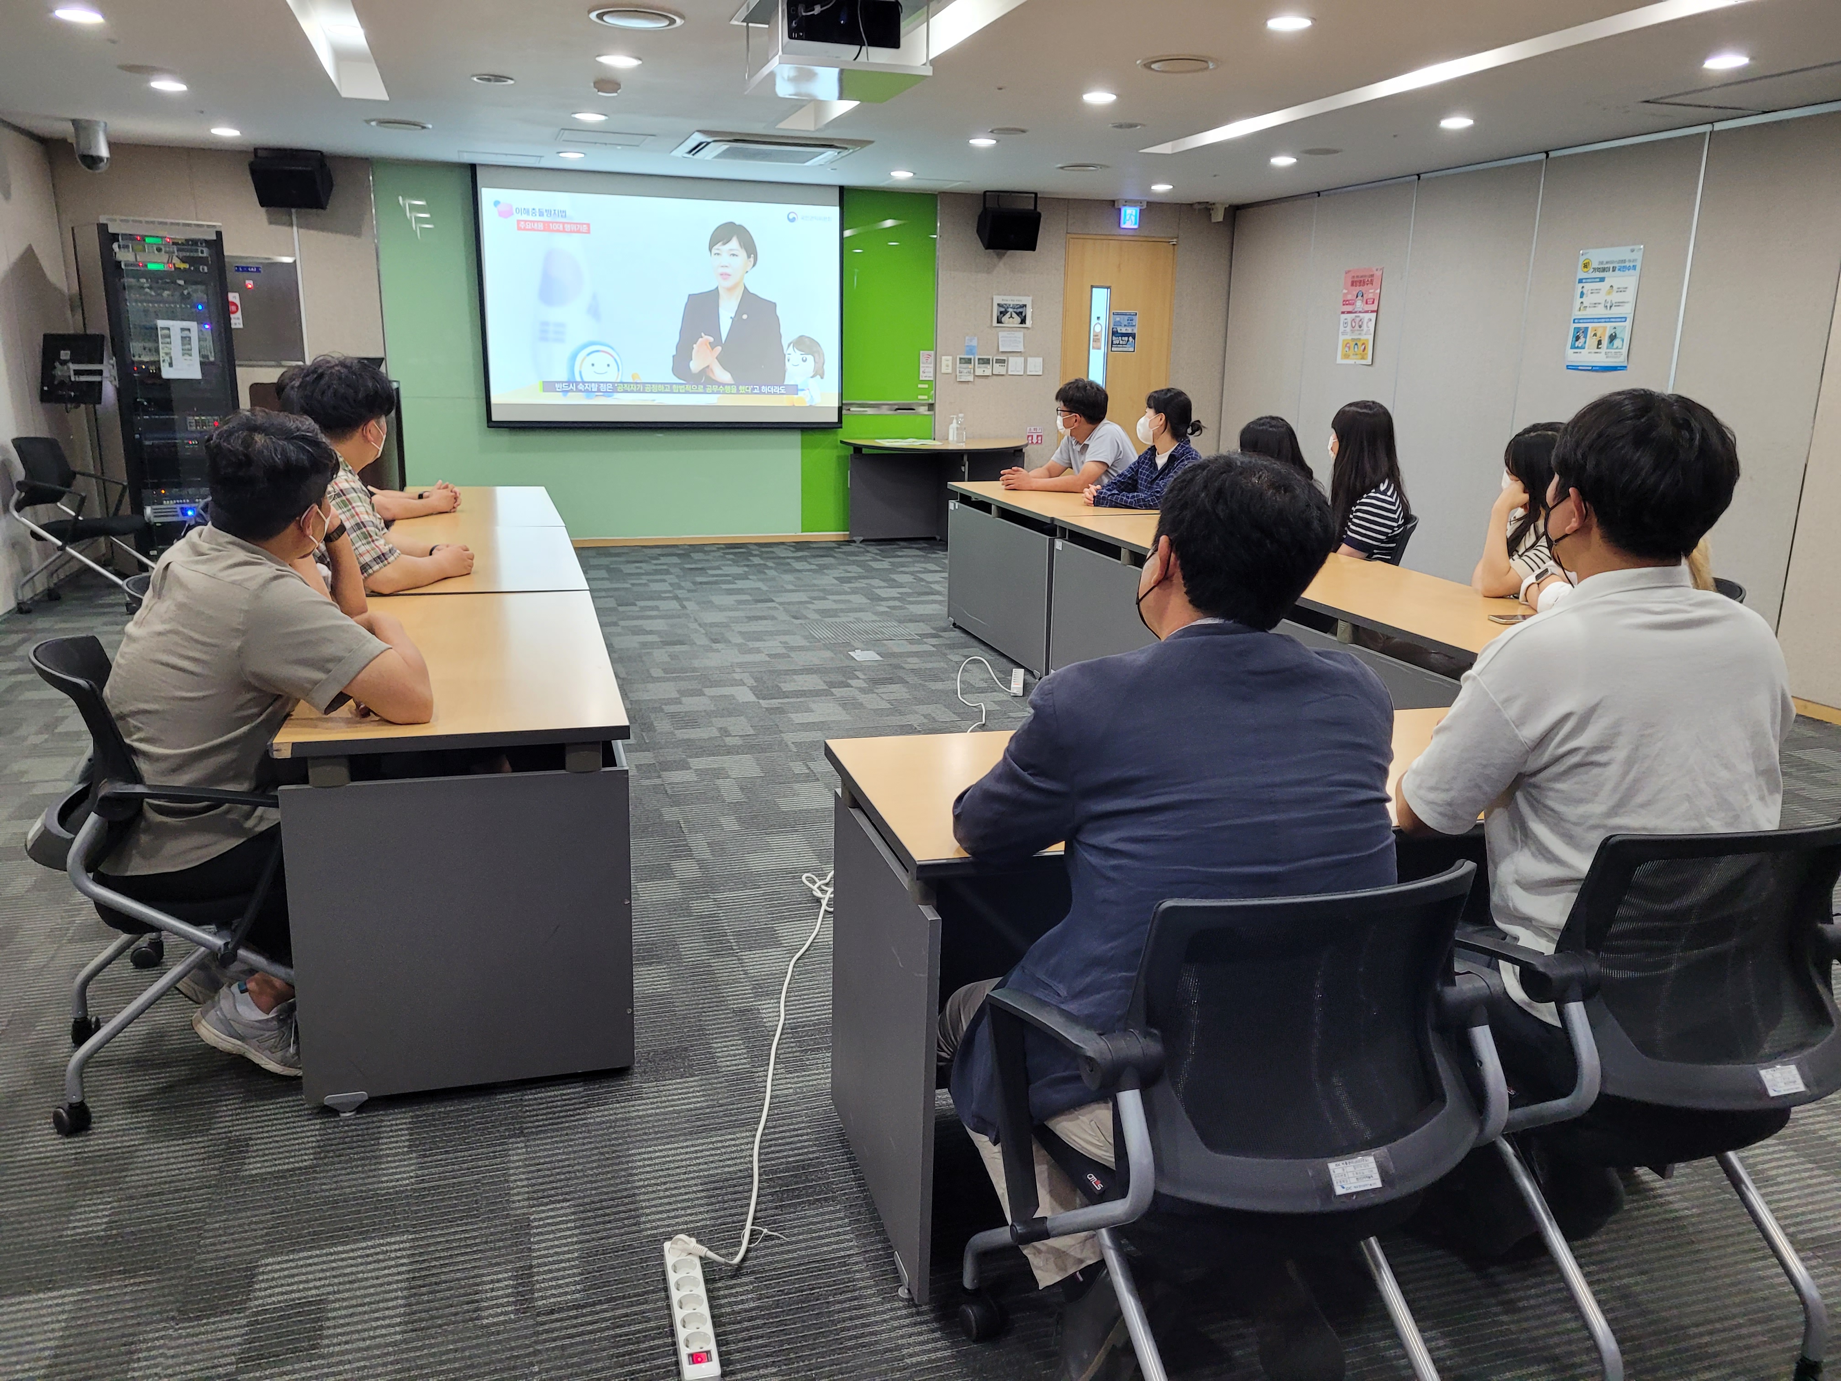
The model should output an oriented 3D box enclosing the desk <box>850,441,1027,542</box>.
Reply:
[{"bbox_3d":[0.161,-1.343,9.693,1.330,0.735,0.660,-3,15,-16],"label":"desk"}]

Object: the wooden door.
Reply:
[{"bbox_3d":[1.481,-2.272,10.572,0.900,2.270,0.080,-3,14,-17],"label":"wooden door"}]

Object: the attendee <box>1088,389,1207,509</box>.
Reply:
[{"bbox_3d":[1.145,-0.777,6.487,0.720,1.260,0.520,-3,15,-16],"label":"attendee"}]

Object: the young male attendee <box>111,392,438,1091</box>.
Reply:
[{"bbox_3d":[-1.237,0.115,2.656,0.660,1.270,0.540,-7,16,-30],"label":"young male attendee"}]

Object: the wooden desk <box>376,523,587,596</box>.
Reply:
[{"bbox_3d":[-1.415,-0.077,4.528,0.600,0.735,1.400,-3,15,-17],"label":"wooden desk"}]

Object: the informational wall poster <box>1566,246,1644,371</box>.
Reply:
[{"bbox_3d":[3.437,-1.915,6.959,0.010,0.595,0.420,-3,14,-17],"label":"informational wall poster"}]

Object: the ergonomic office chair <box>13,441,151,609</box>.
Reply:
[{"bbox_3d":[-4.323,-0.858,7.175,0.630,0.855,0.570,-1,14,-11],"label":"ergonomic office chair"}]

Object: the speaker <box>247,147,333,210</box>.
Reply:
[{"bbox_3d":[-3.760,-3.054,8.281,0.380,0.300,0.280,-1,39,-11],"label":"speaker"}]

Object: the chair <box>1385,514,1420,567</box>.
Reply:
[{"bbox_3d":[1.560,-0.290,5.468,0.620,0.855,0.570,0,14,-8],"label":"chair"}]

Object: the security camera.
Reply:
[{"bbox_3d":[-4.478,-2.926,7.455,0.158,0.250,0.158,14,18,41],"label":"security camera"}]

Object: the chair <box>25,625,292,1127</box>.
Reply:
[{"bbox_3d":[-1.376,0.335,2.671,0.610,0.860,0.600,-4,15,-21],"label":"chair"}]

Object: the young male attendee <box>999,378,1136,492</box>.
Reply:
[{"bbox_3d":[0.800,-0.959,7.204,0.720,1.280,0.520,1,14,-1],"label":"young male attendee"}]

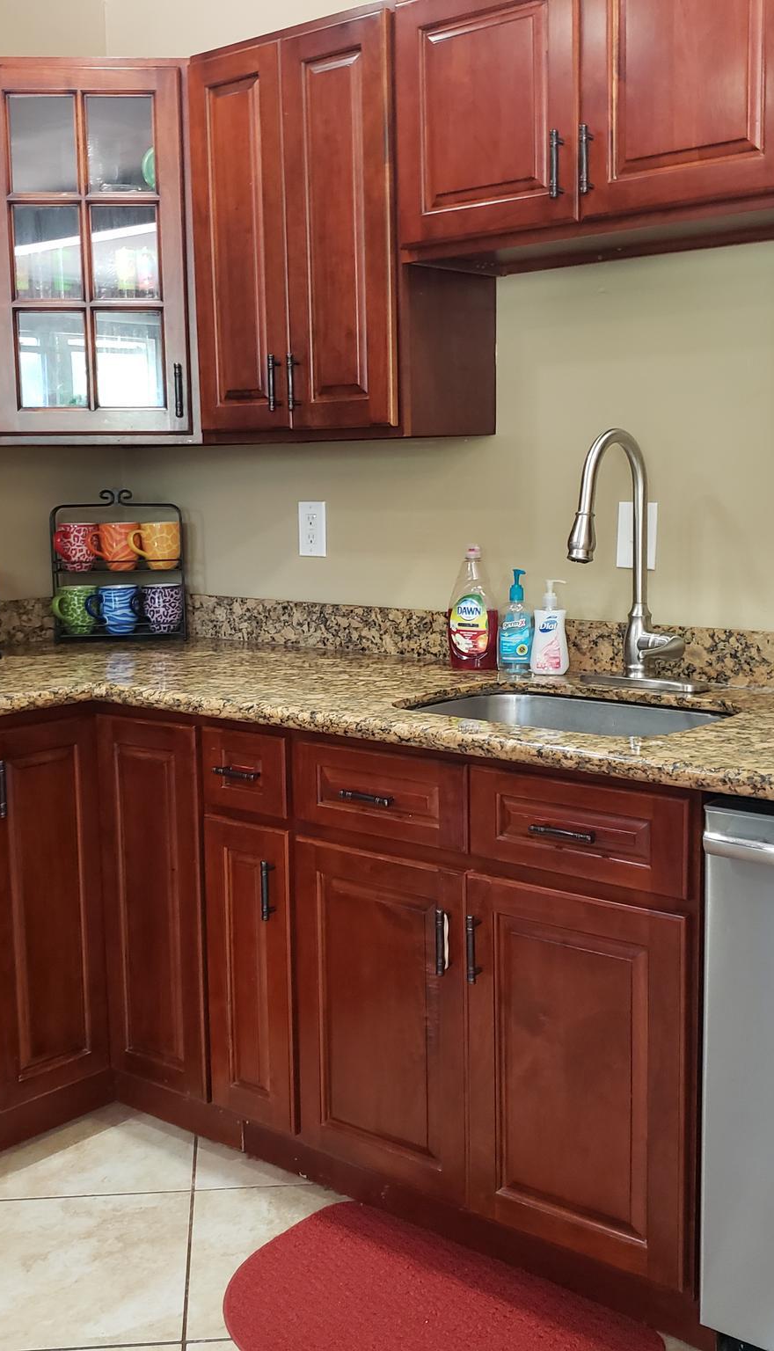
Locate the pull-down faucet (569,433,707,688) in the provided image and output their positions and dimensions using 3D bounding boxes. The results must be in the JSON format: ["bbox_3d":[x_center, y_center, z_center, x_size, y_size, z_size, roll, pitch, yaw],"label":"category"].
[{"bbox_3d":[0.398,-0.199,2.378,0.250,0.459,0.270,6,10,39],"label":"pull-down faucet"}]

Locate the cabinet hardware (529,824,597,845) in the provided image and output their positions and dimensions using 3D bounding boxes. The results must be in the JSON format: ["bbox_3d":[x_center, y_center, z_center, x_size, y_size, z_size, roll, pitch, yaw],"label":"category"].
[{"bbox_3d":[0.244,0.222,1.897,0.108,0.014,0.032,6,10,39],"label":"cabinet hardware"}]

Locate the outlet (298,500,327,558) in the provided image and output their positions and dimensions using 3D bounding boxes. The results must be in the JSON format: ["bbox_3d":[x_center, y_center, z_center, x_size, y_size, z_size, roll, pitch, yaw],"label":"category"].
[{"bbox_3d":[-0.170,-0.333,3.076,0.082,0.126,0.012,6,11,39],"label":"outlet"}]

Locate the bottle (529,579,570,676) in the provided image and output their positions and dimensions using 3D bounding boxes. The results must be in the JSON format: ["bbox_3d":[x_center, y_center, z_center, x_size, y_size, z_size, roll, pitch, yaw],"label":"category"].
[{"bbox_3d":[0.321,-0.094,2.631,0.077,0.186,0.050,-1,8,1],"label":"bottle"}]

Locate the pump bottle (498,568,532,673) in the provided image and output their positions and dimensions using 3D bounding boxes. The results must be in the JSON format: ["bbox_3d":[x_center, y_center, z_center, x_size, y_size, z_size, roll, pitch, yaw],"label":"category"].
[{"bbox_3d":[0.255,-0.108,2.666,0.070,0.205,0.050,-2,8,-6],"label":"pump bottle"}]

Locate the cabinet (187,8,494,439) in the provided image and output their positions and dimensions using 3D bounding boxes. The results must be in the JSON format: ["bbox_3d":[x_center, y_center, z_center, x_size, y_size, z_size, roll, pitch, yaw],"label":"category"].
[{"bbox_3d":[-0.092,-0.850,2.700,0.535,0.755,0.326,6,10,39],"label":"cabinet"}]

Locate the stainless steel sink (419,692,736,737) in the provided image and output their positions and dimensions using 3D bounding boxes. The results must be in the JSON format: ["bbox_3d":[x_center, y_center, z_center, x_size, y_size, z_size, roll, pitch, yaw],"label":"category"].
[{"bbox_3d":[0.269,0.153,2.253,0.555,0.200,0.365,6,10,39],"label":"stainless steel sink"}]

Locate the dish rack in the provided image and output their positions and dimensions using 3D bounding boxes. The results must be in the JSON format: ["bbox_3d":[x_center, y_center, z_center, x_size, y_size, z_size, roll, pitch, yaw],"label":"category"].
[{"bbox_3d":[-0.640,-0.257,3.238,0.300,0.355,0.130,-1,8,1],"label":"dish rack"}]

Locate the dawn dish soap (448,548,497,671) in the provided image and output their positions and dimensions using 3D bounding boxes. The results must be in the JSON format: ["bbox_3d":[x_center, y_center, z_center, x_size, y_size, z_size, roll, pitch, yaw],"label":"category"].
[{"bbox_3d":[0.181,-0.138,2.723,0.100,0.250,0.062,1,8,12],"label":"dawn dish soap"}]

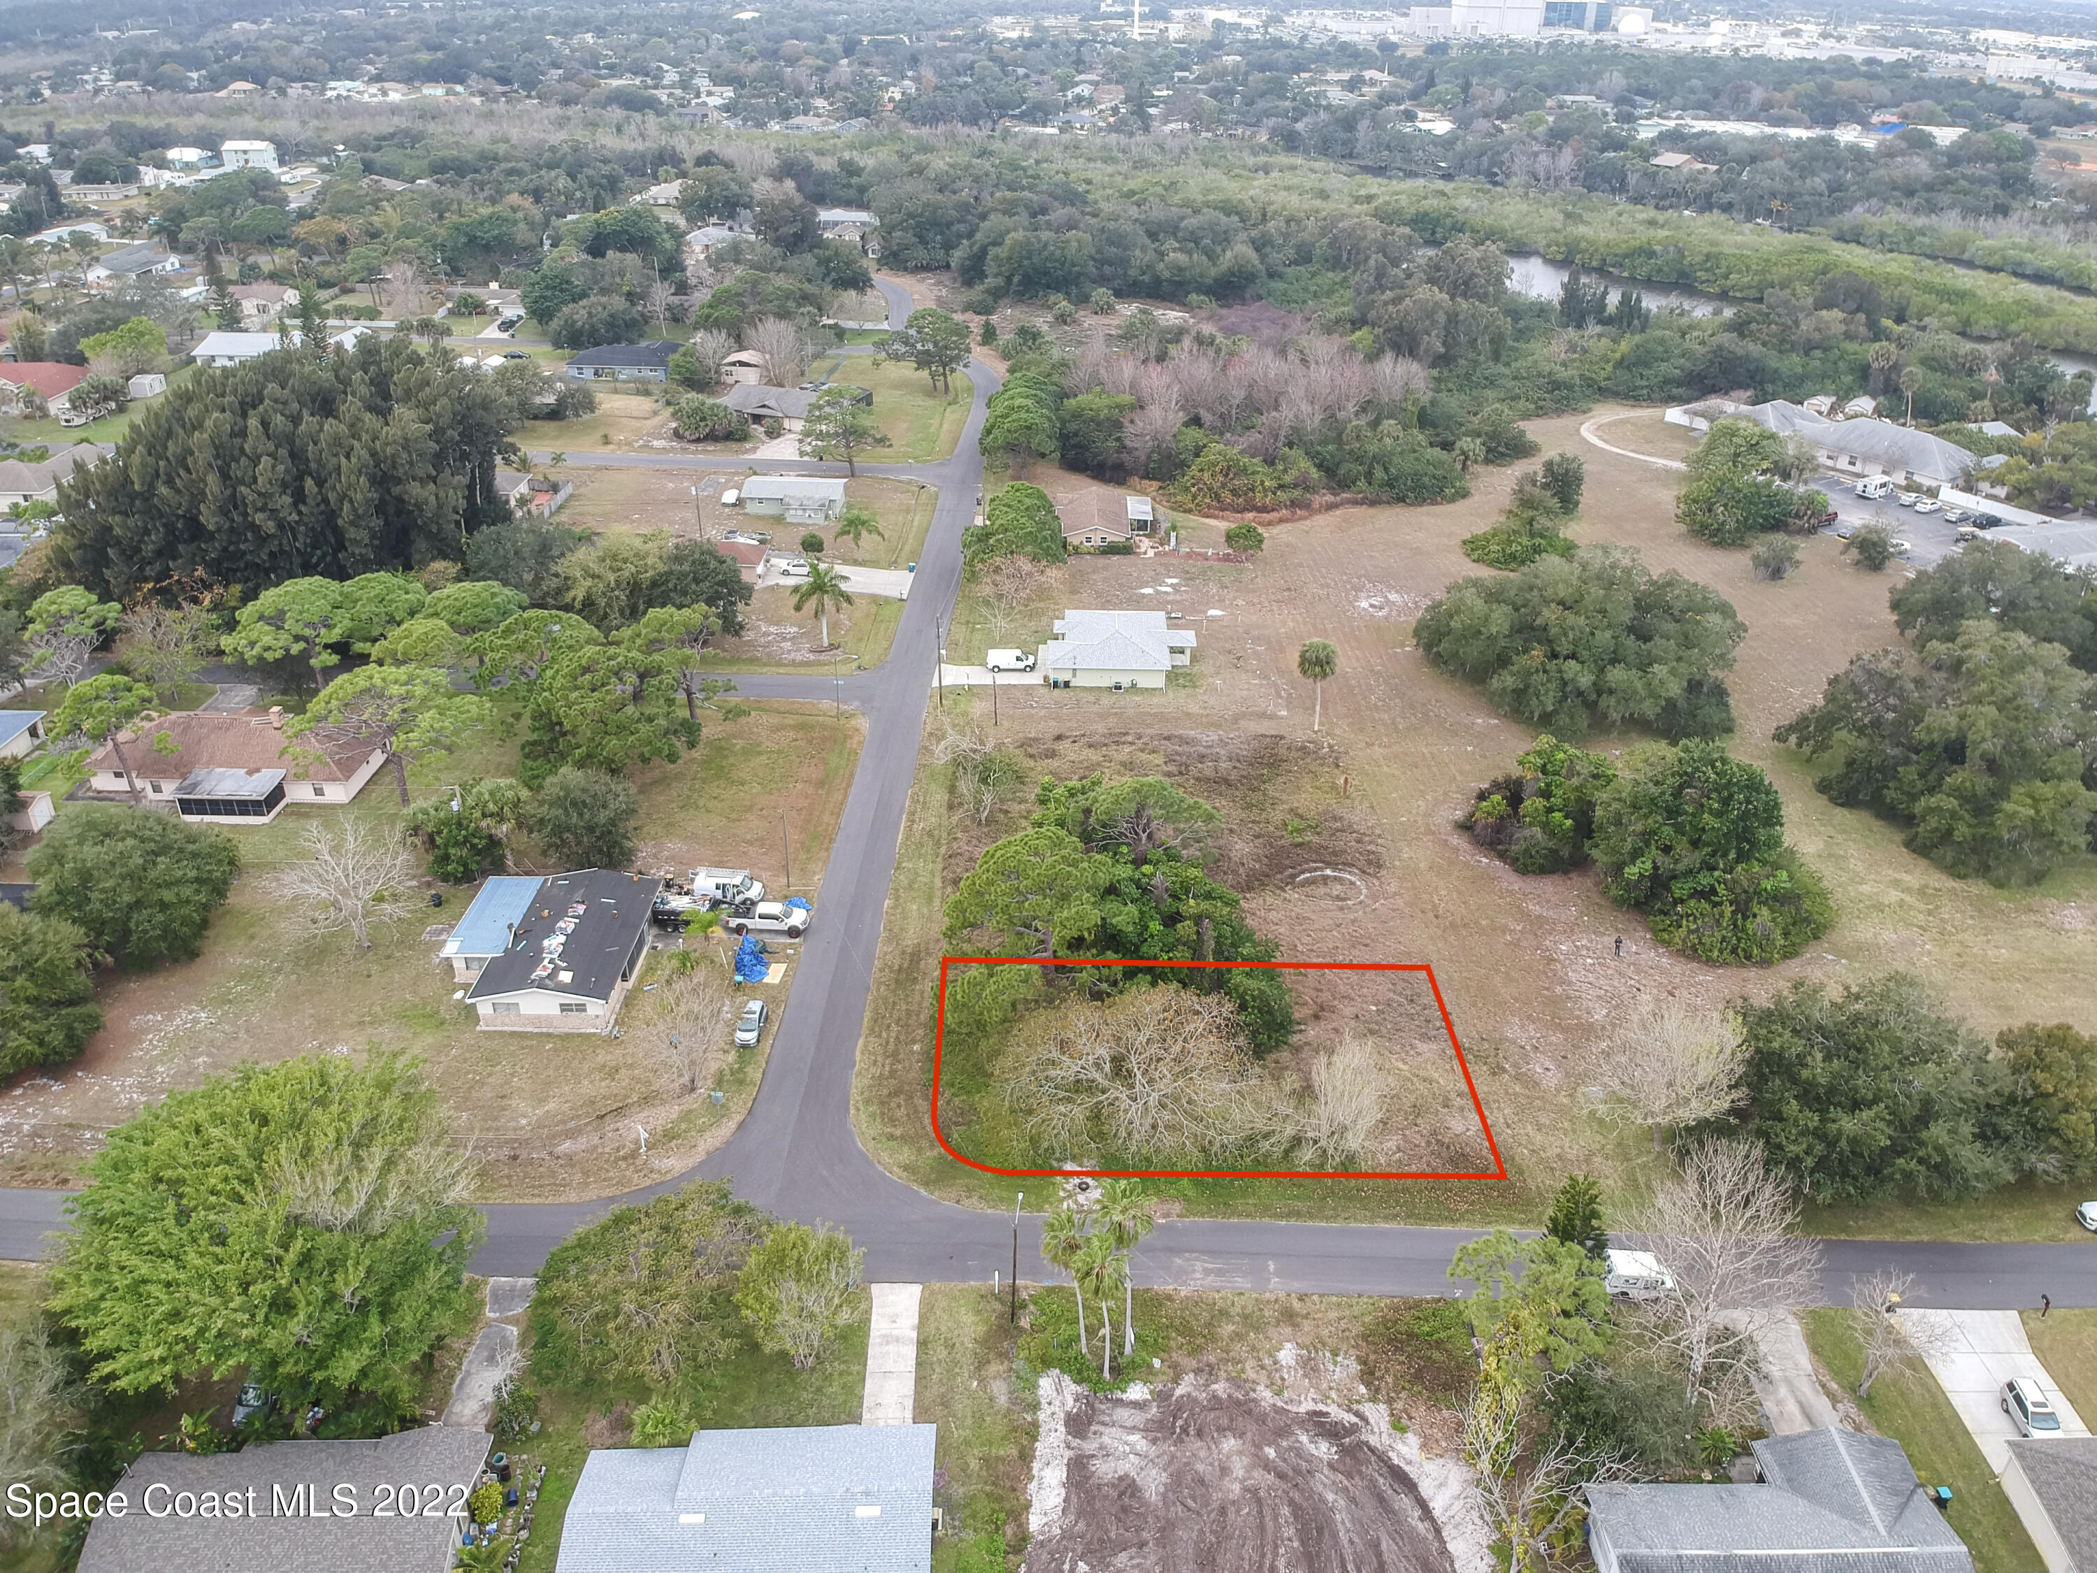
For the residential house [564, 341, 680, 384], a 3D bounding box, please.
[{"bbox_3d":[-77.539,-79.066,279.689,20.610,4.970,13.700,3,29,4],"label":"residential house"}]

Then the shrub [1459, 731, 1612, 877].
[{"bbox_3d":[44.592,1.296,137.843,12.200,7.200,12.800,0,28,0],"label":"shrub"}]

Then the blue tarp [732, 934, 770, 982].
[{"bbox_3d":[-23.258,13.537,119.396,2.800,0.700,5.200,4,30,5],"label":"blue tarp"}]

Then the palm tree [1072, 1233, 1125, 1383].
[{"bbox_3d":[2.766,28.945,83.027,2.800,10.900,2.800,1,30,0],"label":"palm tree"}]

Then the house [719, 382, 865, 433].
[{"bbox_3d":[-45.347,-66.619,264.814,21.500,4.900,13.500,10,30,18],"label":"house"}]

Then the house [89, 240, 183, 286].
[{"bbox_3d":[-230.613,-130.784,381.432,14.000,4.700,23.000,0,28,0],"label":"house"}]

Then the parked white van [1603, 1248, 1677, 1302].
[{"bbox_3d":[35.711,29.540,91.407,4.300,2.150,1.950,1,30,1],"label":"parked white van"}]

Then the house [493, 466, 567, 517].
[{"bbox_3d":[-76.612,-42.525,213.467,14.720,3.960,11.170,2,29,3],"label":"house"}]

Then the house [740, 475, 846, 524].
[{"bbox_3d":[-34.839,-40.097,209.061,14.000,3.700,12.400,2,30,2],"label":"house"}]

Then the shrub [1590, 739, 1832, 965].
[{"bbox_3d":[54.680,4.793,122.499,17.260,9.440,17.770,1,29,1],"label":"shrub"}]

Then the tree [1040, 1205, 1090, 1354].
[{"bbox_3d":[1.310,26.669,80.893,2.940,9.950,2.940,1,29,1],"label":"tree"}]

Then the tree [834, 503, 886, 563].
[{"bbox_3d":[-23.541,-31.202,190.680,6.300,6.900,6.300,1,30,0],"label":"tree"}]

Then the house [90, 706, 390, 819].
[{"bbox_3d":[-75.000,-2.754,139.177,24.770,4.970,15.730,1,29,2],"label":"house"}]

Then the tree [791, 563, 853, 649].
[{"bbox_3d":[-24.920,-19.494,166.489,6.600,9.030,6.600,1,29,1],"label":"tree"}]

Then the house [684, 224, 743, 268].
[{"bbox_3d":[-87.485,-143.129,397.427,16.750,5.080,14.210,2,29,3],"label":"house"}]

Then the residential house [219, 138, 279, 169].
[{"bbox_3d":[-252.878,-199.394,480.000,13.400,9.300,10.100,-1,30,-3],"label":"residential house"}]

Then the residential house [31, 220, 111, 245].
[{"bbox_3d":[-273.457,-153.807,423.710,12.500,4.500,20.500,0,28,0],"label":"residential house"}]

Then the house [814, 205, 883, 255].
[{"bbox_3d":[-51.120,-145.931,401.524,18.270,6.600,19.290,2,29,3],"label":"house"}]

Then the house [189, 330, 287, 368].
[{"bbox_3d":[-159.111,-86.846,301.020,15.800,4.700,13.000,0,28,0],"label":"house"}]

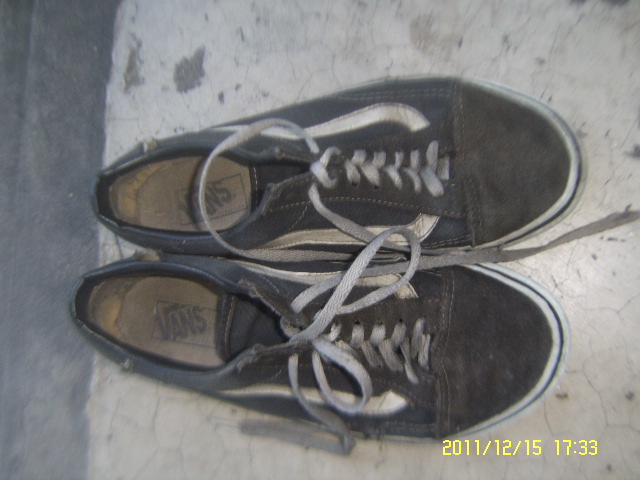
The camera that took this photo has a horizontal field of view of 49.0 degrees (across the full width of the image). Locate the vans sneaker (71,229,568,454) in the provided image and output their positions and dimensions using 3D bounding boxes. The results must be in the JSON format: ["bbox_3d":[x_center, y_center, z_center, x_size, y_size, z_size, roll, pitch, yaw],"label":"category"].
[{"bbox_3d":[0.001,0.062,0.401,0.290,0.100,0.110,4,89,6],"label":"vans sneaker"}]

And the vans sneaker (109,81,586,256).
[{"bbox_3d":[0.012,-0.041,0.402,0.286,0.100,0.105,-5,88,6],"label":"vans sneaker"}]

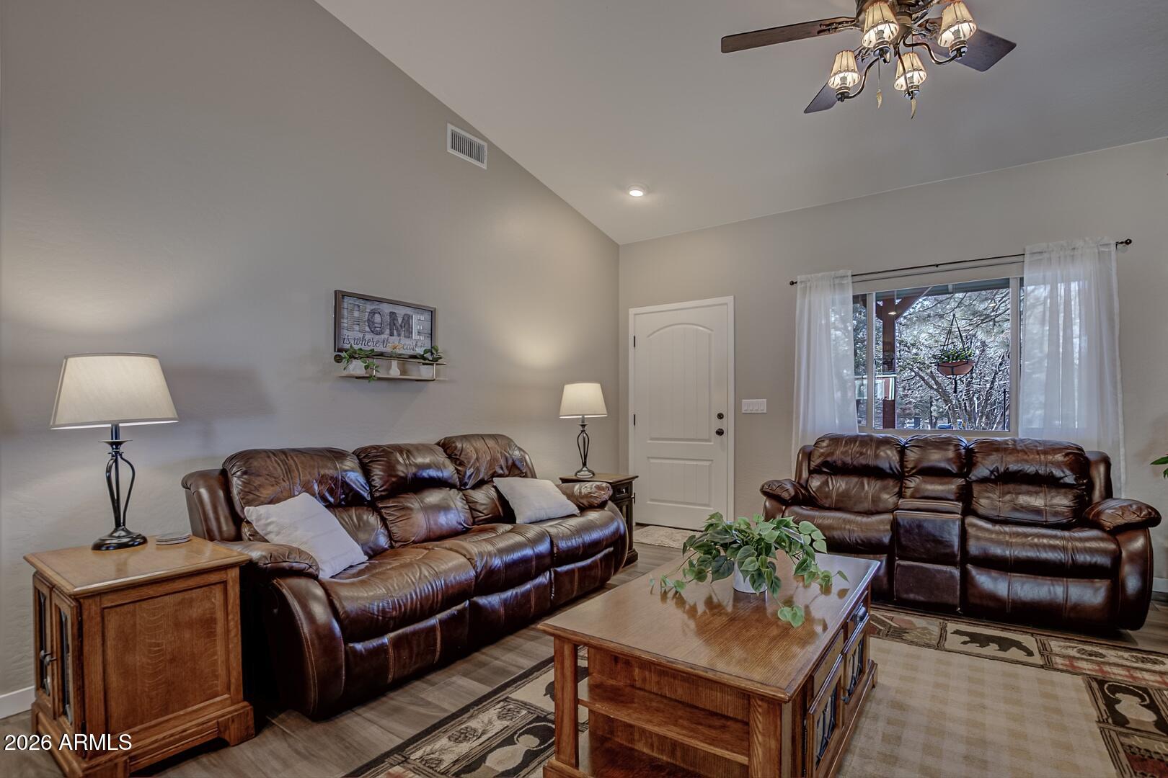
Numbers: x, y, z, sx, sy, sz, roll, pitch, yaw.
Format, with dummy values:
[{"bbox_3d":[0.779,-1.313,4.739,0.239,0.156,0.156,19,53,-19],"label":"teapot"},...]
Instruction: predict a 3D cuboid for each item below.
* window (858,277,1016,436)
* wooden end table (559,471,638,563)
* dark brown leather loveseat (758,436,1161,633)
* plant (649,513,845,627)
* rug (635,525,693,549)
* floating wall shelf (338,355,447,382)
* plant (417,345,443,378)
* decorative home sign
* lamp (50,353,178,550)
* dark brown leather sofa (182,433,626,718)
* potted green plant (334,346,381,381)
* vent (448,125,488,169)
[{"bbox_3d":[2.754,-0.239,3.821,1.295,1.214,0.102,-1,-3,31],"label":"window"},{"bbox_3d":[0.122,1.022,3.840,0.459,0.653,0.418,-2,-3,36],"label":"wooden end table"},{"bbox_3d":[2.356,0.832,3.347,1.979,0.995,0.938,-1,-3,31],"label":"dark brown leather loveseat"},{"bbox_3d":[0.622,0.632,1.885,0.683,0.265,0.551,0,-2,2],"label":"plant"},{"bbox_3d":[0.816,1.364,4.460,0.887,0.015,0.592,-1,-3,32],"label":"rug"},{"bbox_3d":[-1.109,-0.114,2.843,0.160,0.125,0.570,-1,-2,38],"label":"floating wall shelf"},{"bbox_3d":[-0.961,-0.168,3.023,0.120,0.200,0.135,-1,-2,38],"label":"plant"},{"bbox_3d":[-1.250,-0.388,3.123,0.036,0.362,0.683,-2,-3,38],"label":"decorative home sign"},{"bbox_3d":[-1.739,0.231,1.810,0.345,0.705,0.345,-1,-2,38],"label":"lamp"},{"bbox_3d":[-0.796,0.809,2.930,0.949,1.010,2.173,-2,-3,35],"label":"dark brown leather sofa"},{"bbox_3d":[-1.236,-0.137,2.658,0.160,0.190,0.200,-1,-2,38],"label":"potted green plant"},{"bbox_3d":[-0.803,-1.671,3.352,0.025,0.196,0.345,-1,-2,38],"label":"vent"}]

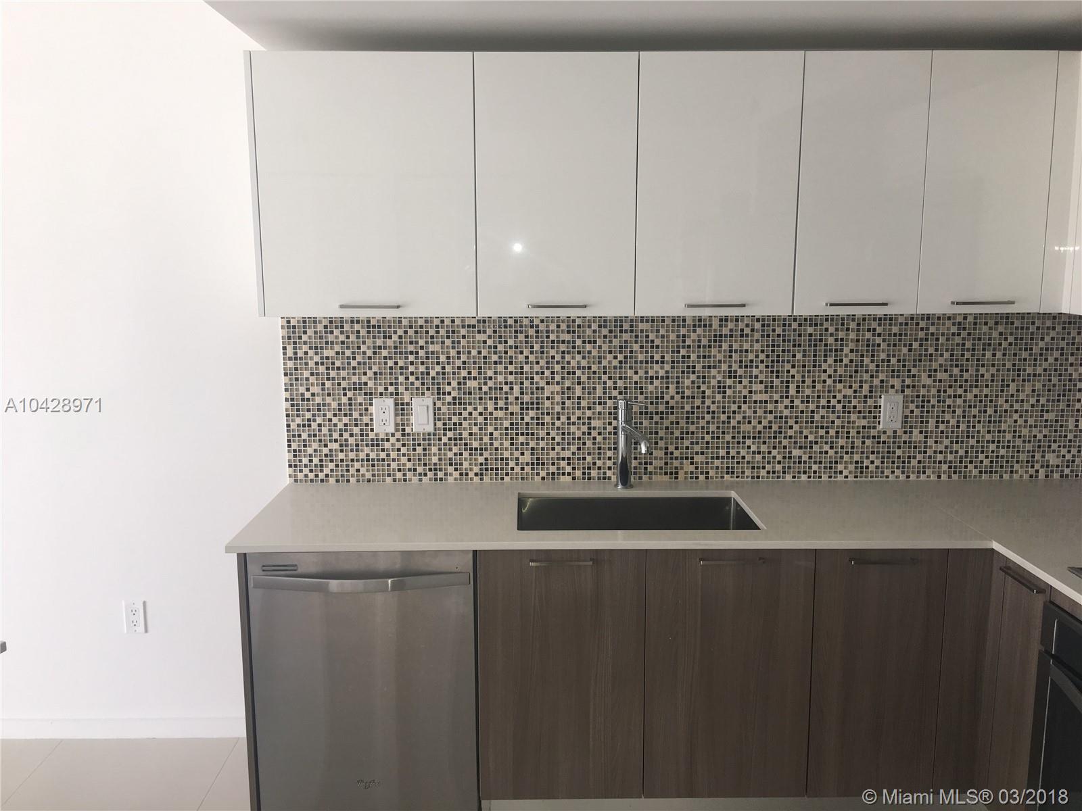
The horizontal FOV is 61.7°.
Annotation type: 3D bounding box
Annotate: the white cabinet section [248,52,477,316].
[{"bbox_3d":[-0.484,-0.634,2.689,0.602,0.715,0.360,0,9,-1],"label":"white cabinet section"}]

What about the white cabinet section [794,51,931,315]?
[{"bbox_3d":[0.892,-0.641,2.702,0.350,0.715,0.360,0,9,-1],"label":"white cabinet section"}]

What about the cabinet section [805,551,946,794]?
[{"bbox_3d":[0.908,0.685,2.761,0.352,0.719,0.600,0,9,-1],"label":"cabinet section"}]

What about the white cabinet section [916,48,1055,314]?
[{"bbox_3d":[1.242,-0.643,2.705,0.349,0.715,0.360,0,9,-1],"label":"white cabinet section"}]

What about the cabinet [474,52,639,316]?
[{"bbox_3d":[0.043,-0.640,2.700,0.453,0.722,0.345,0,9,-1],"label":"cabinet"}]

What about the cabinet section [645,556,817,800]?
[{"bbox_3d":[0.505,0.687,2.757,0.453,0.719,0.600,0,9,-1],"label":"cabinet section"}]

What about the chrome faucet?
[{"bbox_3d":[0.300,0.136,2.869,0.070,0.285,0.212,-3,10,-18],"label":"chrome faucet"}]

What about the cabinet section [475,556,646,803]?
[{"bbox_3d":[0.055,0.689,2.753,0.447,0.719,0.600,0,9,-1],"label":"cabinet section"}]

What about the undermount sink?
[{"bbox_3d":[0.276,0.440,2.709,0.710,0.225,0.425,0,9,-1],"label":"undermount sink"}]

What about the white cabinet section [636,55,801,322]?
[{"bbox_3d":[0.491,-0.639,2.698,0.452,0.715,0.360,0,9,-1],"label":"white cabinet section"}]

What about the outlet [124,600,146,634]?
[{"bbox_3d":[-1.377,0.719,3.074,0.071,0.115,0.008,0,9,-1],"label":"outlet"}]

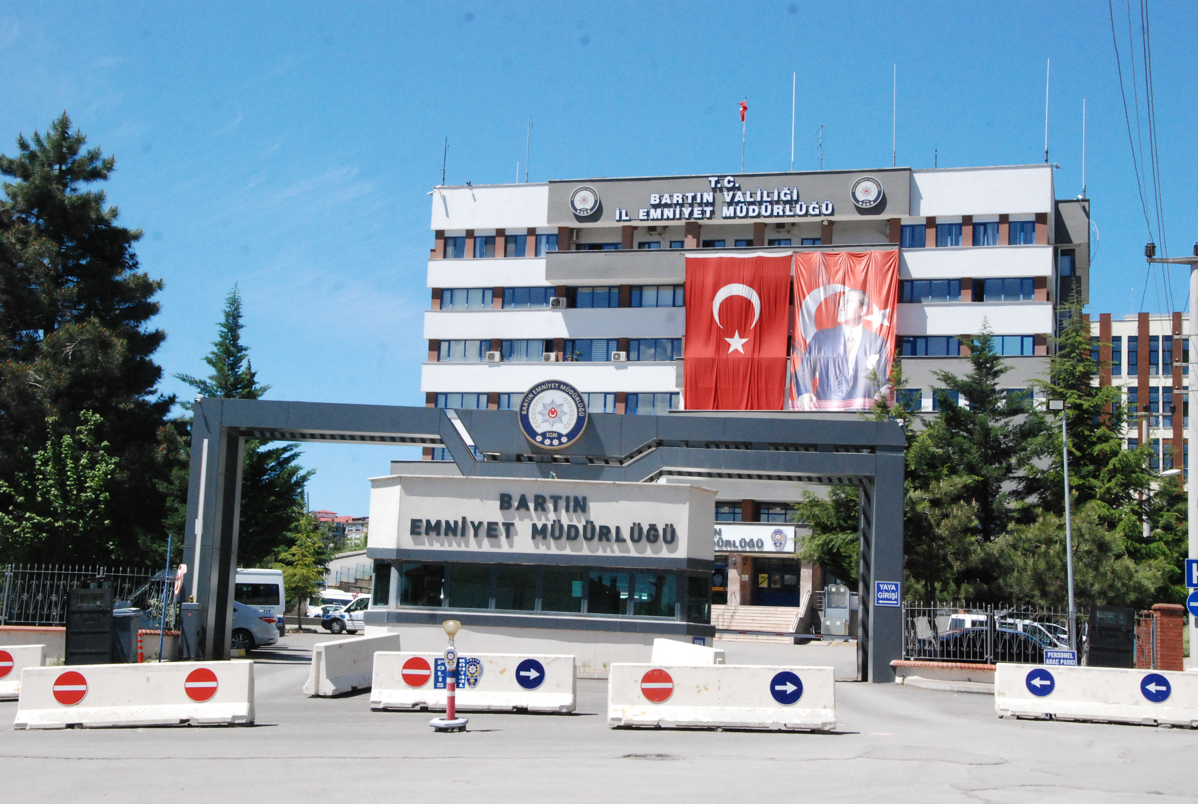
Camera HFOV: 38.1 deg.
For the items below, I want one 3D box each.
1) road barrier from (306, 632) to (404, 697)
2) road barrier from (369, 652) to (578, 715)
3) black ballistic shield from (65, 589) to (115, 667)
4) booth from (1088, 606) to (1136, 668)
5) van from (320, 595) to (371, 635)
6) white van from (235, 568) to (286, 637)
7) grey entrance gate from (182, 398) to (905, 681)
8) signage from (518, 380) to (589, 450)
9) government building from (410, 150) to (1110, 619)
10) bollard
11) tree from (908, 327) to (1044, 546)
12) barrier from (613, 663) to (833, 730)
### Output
[{"bbox_3d":[-4.053,4.459,29.559,0.585,0.800,3.030,-1,-4,18],"label":"road barrier"},{"bbox_3d":[-1.863,4.221,26.031,3.030,0.800,0.585,0,-7,5],"label":"road barrier"},{"bbox_3d":[-10.461,4.652,35.906,0.960,1.640,0.500,-1,-8,2],"label":"black ballistic shield"},{"bbox_3d":[11.436,5.598,38.722,0.970,2.000,0.700,1,-7,8],"label":"booth"},{"bbox_3d":[-10.396,9.847,79.966,4.280,1.850,1.800,1,-7,14],"label":"van"},{"bbox_3d":[-15.891,7.942,69.300,6.800,2.720,2.000,3,-7,-6],"label":"white van"},{"bbox_3d":[-1.297,3.636,44.936,17.900,6.500,2.700,2,-7,1],"label":"grey entrance gate"},{"bbox_3d":[-1.150,0.332,43.930,1.743,1.743,0.180,2,-7,1],"label":"signage"},{"bbox_3d":[10.372,1.255,109.681,40.204,27.689,20.000,0,-7,17],"label":"government building"},{"bbox_3d":[-1.991,3.630,23.211,0.510,1.470,0.500,-1,-8,5],"label":"bollard"},{"bbox_3d":[15.551,3.903,71.143,5.713,14.064,5.713,2,-7,0],"label":"tree"},{"bbox_3d":[1.676,4.002,23.525,3.030,0.800,0.585,0,-8,6],"label":"barrier"}]

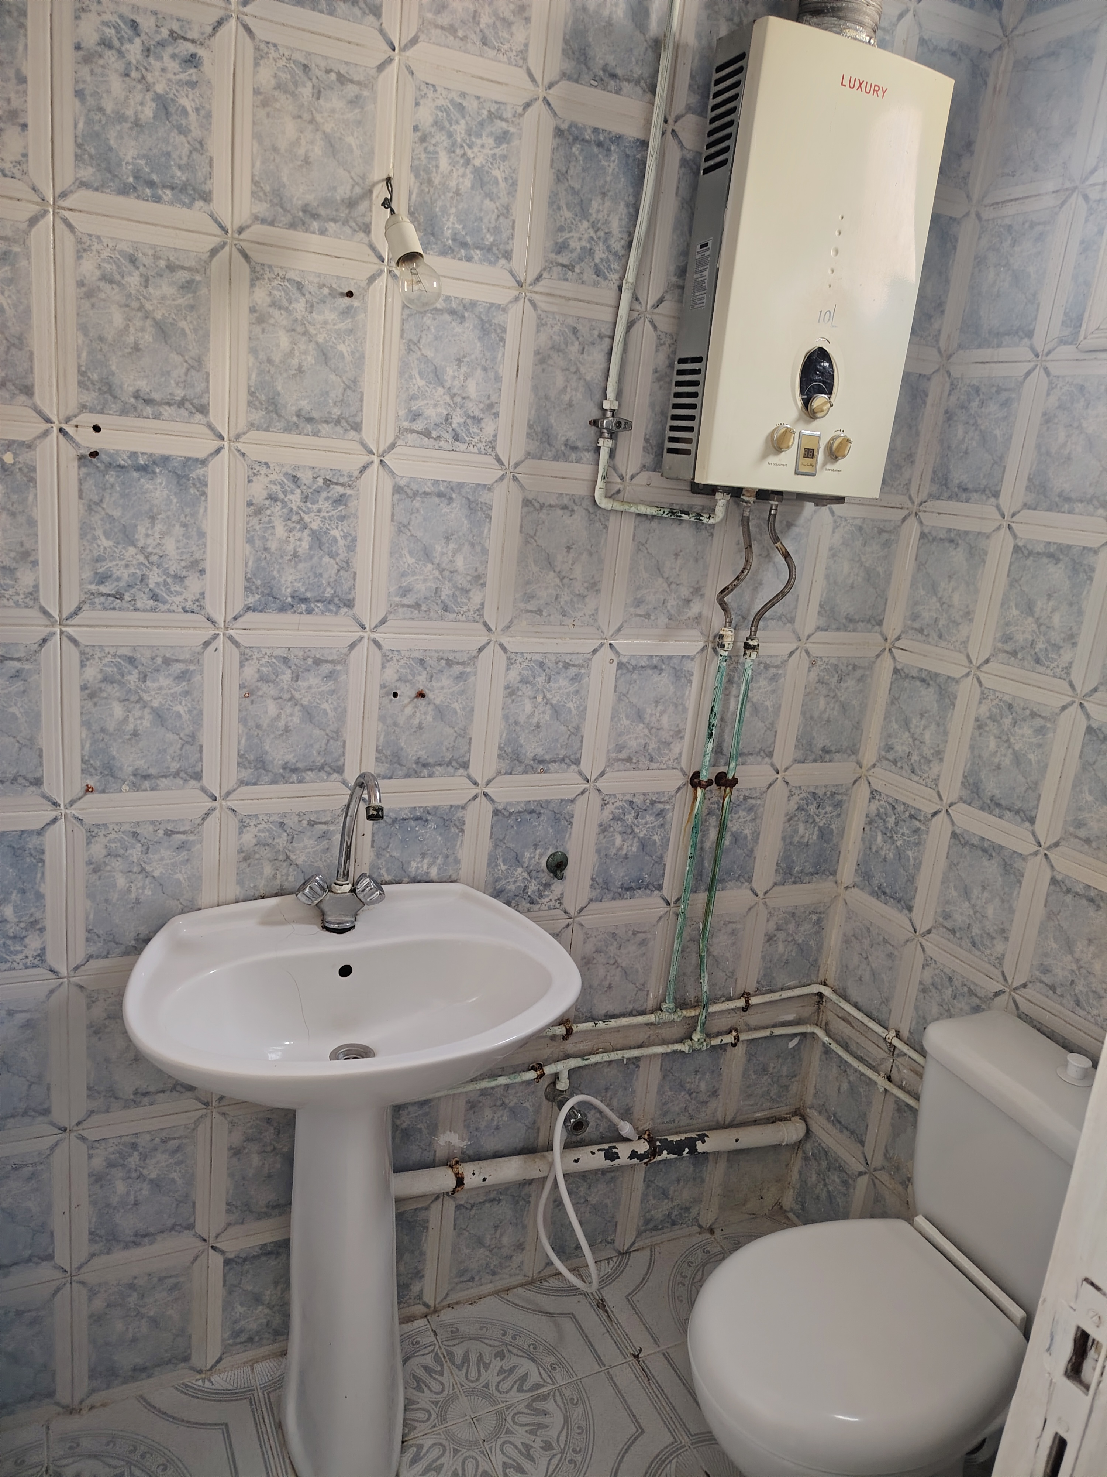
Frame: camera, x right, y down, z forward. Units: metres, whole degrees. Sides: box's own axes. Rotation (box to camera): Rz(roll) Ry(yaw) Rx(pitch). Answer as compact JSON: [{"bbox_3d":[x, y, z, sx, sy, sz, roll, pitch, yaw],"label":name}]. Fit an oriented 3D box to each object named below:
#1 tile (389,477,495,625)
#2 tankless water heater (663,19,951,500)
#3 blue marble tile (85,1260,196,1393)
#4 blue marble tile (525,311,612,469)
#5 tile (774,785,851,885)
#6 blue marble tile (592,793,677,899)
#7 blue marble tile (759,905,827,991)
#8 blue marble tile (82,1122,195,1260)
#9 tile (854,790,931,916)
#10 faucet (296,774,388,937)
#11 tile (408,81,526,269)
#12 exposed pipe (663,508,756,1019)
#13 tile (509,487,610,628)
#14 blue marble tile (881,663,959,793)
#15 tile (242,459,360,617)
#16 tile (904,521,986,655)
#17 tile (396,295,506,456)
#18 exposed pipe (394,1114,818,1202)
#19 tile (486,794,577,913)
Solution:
[{"bbox_3d":[-0.172,-0.276,1.518,0.158,0.207,0.012,-1,17,-26],"label":"tile"},{"bbox_3d":[0.380,-0.683,1.550,0.333,0.602,0.138,-1,16,-26],"label":"tankless water heater"},{"bbox_3d":[-0.660,0.937,1.647,0.156,0.205,0.012,-1,16,-26],"label":"blue marble tile"},{"bbox_3d":[0.035,-0.522,1.542,0.158,0.207,0.012,-1,17,-26],"label":"blue marble tile"},{"bbox_3d":[0.499,0.186,1.974,0.144,0.200,0.010,-1,16,-26],"label":"tile"},{"bbox_3d":[0.140,0.197,1.821,0.156,0.205,0.012,-1,16,-26],"label":"blue marble tile"},{"bbox_3d":[0.478,0.430,2.063,0.156,0.205,0.012,-1,16,-26],"label":"blue marble tile"},{"bbox_3d":[-0.635,0.696,1.585,0.156,0.205,0.012,-1,16,-26],"label":"blue marble tile"},{"bbox_3d":[0.648,0.216,1.954,0.012,0.205,0.160,-1,16,-25],"label":"tile"},{"bbox_3d":[-0.276,0.167,1.429,0.133,0.265,0.170,-2,17,-29],"label":"faucet"},{"bbox_3d":[-0.119,-0.751,1.374,0.147,0.202,0.010,-1,16,-26],"label":"tile"},{"bbox_3d":[0.262,0.062,1.761,0.070,0.950,0.080,-1,16,-26],"label":"exposed pipe"},{"bbox_3d":[0.006,-0.277,1.590,0.150,0.205,0.015,-1,16,-26],"label":"tile"},{"bbox_3d":[0.663,-0.026,1.871,0.012,0.204,0.157,-1,16,-26],"label":"blue marble tile"},{"bbox_3d":[-0.354,-0.272,1.429,0.158,0.207,0.012,-1,17,-26],"label":"tile"},{"bbox_3d":[0.700,-0.267,1.827,0.012,0.207,0.161,-1,17,-26],"label":"tile"},{"bbox_3d":[-0.142,-0.509,1.436,0.157,0.204,0.012,-1,16,-26],"label":"tile"},{"bbox_3d":[0.112,0.792,1.938,0.948,0.046,0.046,5,14,-28],"label":"exposed pipe"},{"bbox_3d":[-0.041,0.202,1.731,0.156,0.205,0.012,-1,16,-26],"label":"tile"}]

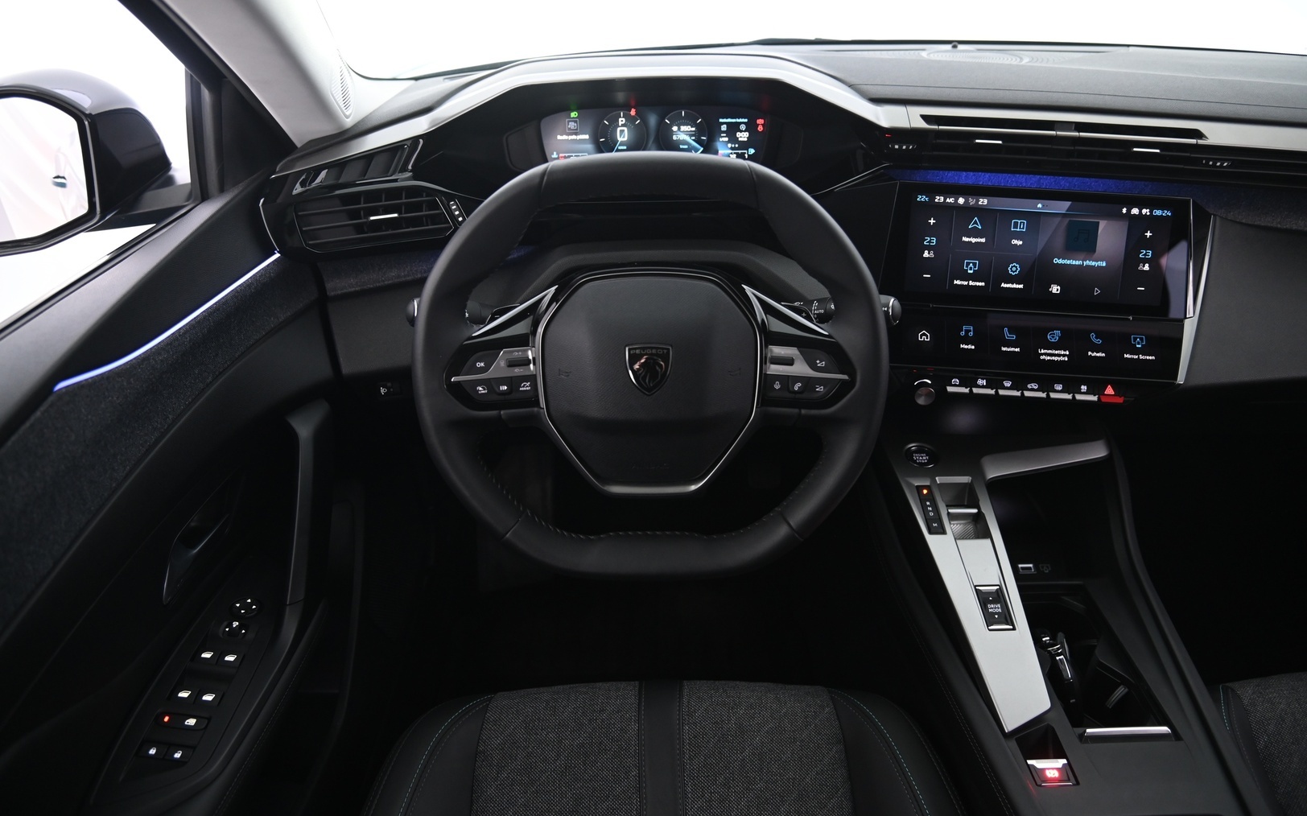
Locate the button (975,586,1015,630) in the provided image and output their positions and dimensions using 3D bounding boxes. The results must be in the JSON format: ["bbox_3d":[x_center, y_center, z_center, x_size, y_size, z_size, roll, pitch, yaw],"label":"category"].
[{"bbox_3d":[0.306,0.180,0.782,0.024,0.009,0.046,0,44,0],"label":"button"}]

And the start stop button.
[{"bbox_3d":[0.281,0.051,0.917,0.033,0.009,0.033,0,44,0],"label":"start stop button"}]

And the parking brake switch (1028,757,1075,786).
[{"bbox_3d":[0.307,0.282,0.672,0.030,0.011,0.024,0,33,0],"label":"parking brake switch"}]

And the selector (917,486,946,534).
[{"bbox_3d":[0.275,0.102,0.864,0.017,0.009,0.062,0,44,0],"label":"selector"}]

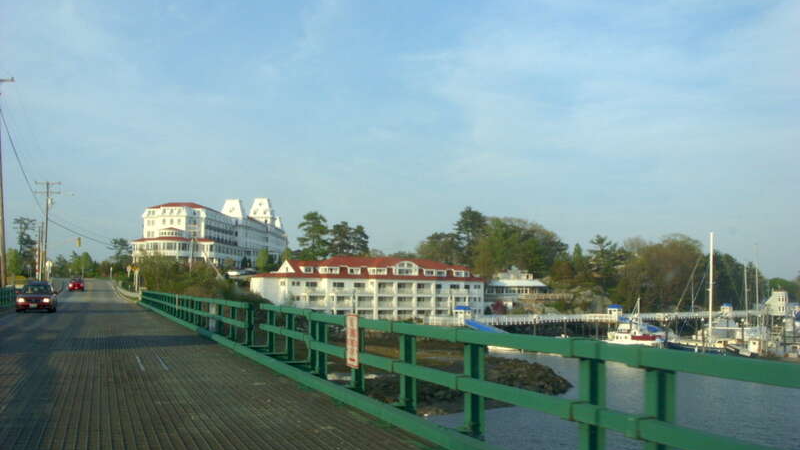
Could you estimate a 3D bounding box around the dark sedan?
[{"bbox_3d":[-18.524,3.710,45.000,1.750,1.430,4.550,2,-5,-19],"label":"dark sedan"}]

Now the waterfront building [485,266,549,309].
[{"bbox_3d":[26.028,14.590,205.000,14.000,10.000,13.000,3,-5,-28],"label":"waterfront building"}]

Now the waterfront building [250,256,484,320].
[{"bbox_3d":[-6.672,13.666,189.000,46.000,13.600,21.000,3,-5,-29],"label":"waterfront building"}]

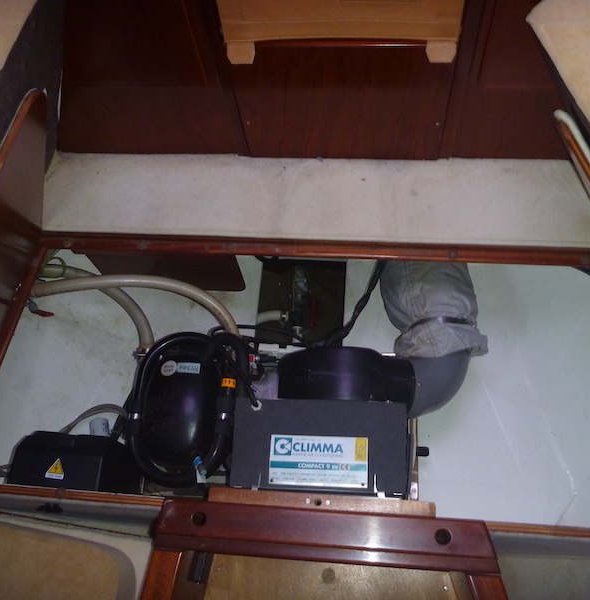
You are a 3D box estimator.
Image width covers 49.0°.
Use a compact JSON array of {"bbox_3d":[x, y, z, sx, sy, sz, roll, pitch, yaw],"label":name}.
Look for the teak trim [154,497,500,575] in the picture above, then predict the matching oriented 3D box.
[{"bbox_3d":[0.041,0.354,0.964,0.495,0.030,0.080,2,64,6],"label":"teak trim"}]

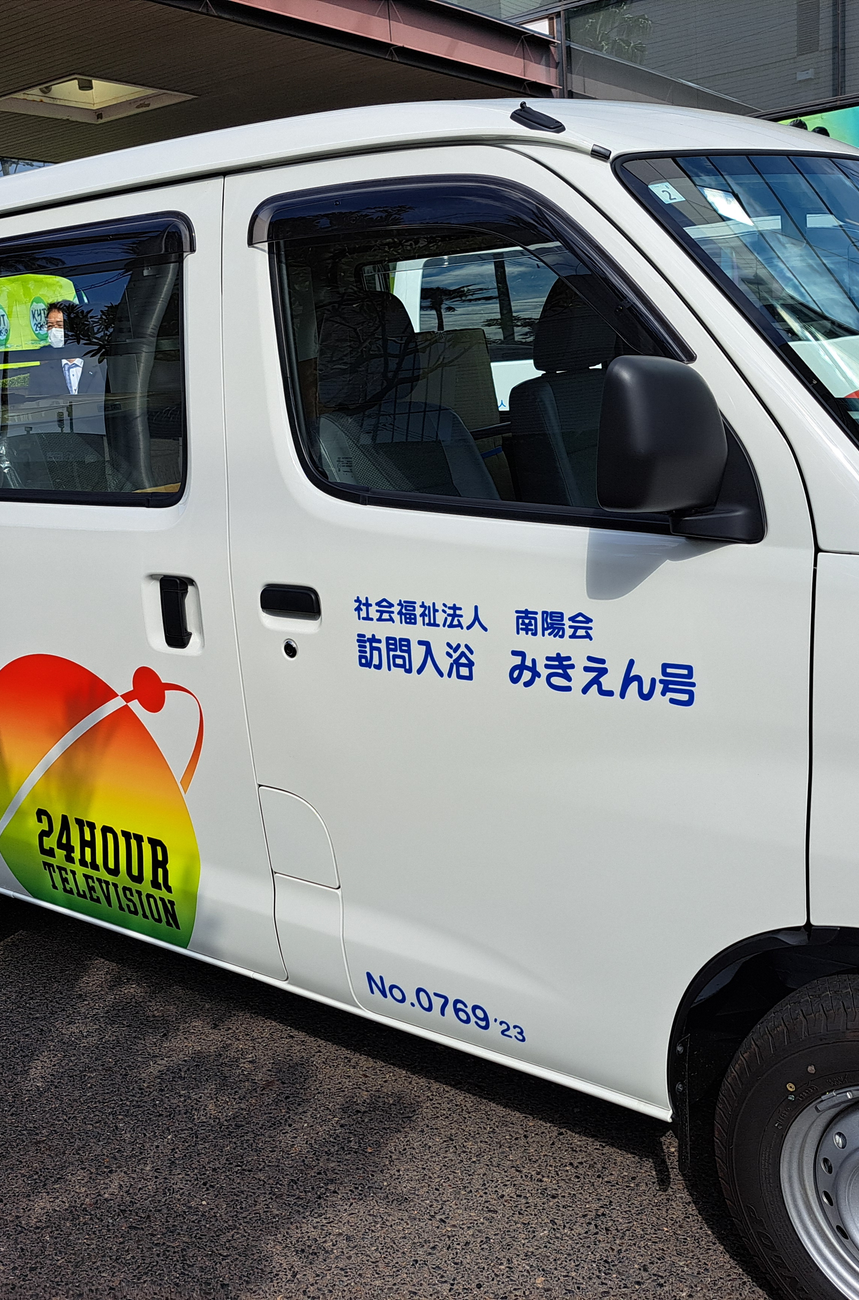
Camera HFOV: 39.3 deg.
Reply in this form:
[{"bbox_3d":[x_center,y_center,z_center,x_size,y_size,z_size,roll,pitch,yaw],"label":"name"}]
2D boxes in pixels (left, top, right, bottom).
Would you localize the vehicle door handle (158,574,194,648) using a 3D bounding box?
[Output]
[{"bbox_3d":[-0.463,-0.065,2.207,0.050,0.135,0.040,6,17,36],"label":"vehicle door handle"}]

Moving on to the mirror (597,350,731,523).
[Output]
[{"bbox_3d":[0.283,-0.264,1.460,0.165,0.190,0.087,-15,17,-39],"label":"mirror"}]

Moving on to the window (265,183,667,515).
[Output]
[{"bbox_3d":[0.045,-0.444,1.766,0.760,0.490,0.050,6,7,36],"label":"window"}]

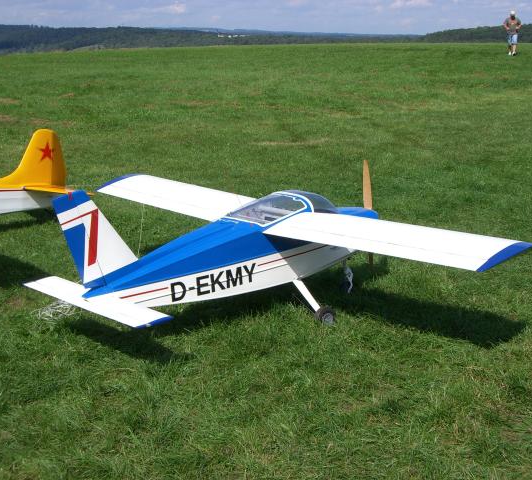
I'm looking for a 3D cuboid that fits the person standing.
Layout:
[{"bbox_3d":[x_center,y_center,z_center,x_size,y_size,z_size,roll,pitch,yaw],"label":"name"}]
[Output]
[{"bbox_3d":[9.734,-8.121,39.973,0.680,1.780,0.450,3,12,13],"label":"person standing"}]

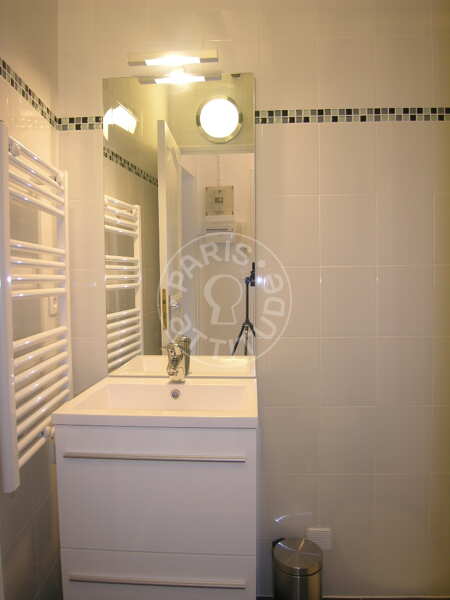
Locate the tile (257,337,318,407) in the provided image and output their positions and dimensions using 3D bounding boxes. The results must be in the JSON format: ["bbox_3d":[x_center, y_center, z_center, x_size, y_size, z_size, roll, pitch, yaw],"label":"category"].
[{"bbox_3d":[0.244,0.265,1.506,0.200,0.250,0.010,0,2,3],"label":"tile"}]

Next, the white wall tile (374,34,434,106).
[{"bbox_3d":[0.649,-0.826,1.506,0.208,0.259,0.010,-1,3,2],"label":"white wall tile"}]

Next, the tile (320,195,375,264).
[{"bbox_3d":[0.439,-0.245,1.480,0.200,0.250,0.010,-1,3,2],"label":"tile"}]

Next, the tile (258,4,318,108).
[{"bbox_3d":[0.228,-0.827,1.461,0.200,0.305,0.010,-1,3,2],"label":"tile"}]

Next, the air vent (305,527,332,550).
[{"bbox_3d":[0.362,0.916,1.590,0.095,0.089,0.015,-1,3,2],"label":"air vent"}]

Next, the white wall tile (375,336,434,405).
[{"bbox_3d":[0.647,0.257,1.496,0.200,0.250,0.010,-1,3,2],"label":"white wall tile"}]

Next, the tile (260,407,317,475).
[{"bbox_3d":[0.252,0.536,1.587,0.208,0.259,0.010,-1,3,2],"label":"tile"}]

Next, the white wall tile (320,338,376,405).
[{"bbox_3d":[0.447,0.260,1.503,0.200,0.250,0.010,-1,3,2],"label":"white wall tile"}]

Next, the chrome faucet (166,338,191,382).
[{"bbox_3d":[-0.170,0.222,1.434,0.052,0.143,0.135,0,2,3],"label":"chrome faucet"}]

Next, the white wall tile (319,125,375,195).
[{"bbox_3d":[0.434,-0.494,1.469,0.200,0.250,0.010,-1,3,2],"label":"white wall tile"}]

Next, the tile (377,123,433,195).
[{"bbox_3d":[0.657,-0.515,1.520,0.208,0.259,0.010,-1,3,2],"label":"tile"}]

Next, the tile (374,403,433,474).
[{"bbox_3d":[0.673,0.528,1.569,0.208,0.259,0.010,-1,3,2],"label":"tile"}]

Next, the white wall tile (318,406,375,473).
[{"bbox_3d":[0.466,0.532,1.578,0.208,0.259,0.010,-1,3,2],"label":"white wall tile"}]

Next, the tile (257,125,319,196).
[{"bbox_3d":[0.241,-0.517,1.538,0.208,0.259,0.010,-1,3,2],"label":"tile"}]

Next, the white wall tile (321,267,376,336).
[{"bbox_3d":[0.444,0.007,1.491,0.200,0.250,0.010,-1,3,2],"label":"white wall tile"}]

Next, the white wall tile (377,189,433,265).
[{"bbox_3d":[0.637,-0.251,1.473,0.200,0.250,0.010,-1,3,2],"label":"white wall tile"}]

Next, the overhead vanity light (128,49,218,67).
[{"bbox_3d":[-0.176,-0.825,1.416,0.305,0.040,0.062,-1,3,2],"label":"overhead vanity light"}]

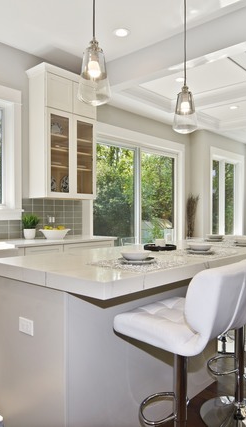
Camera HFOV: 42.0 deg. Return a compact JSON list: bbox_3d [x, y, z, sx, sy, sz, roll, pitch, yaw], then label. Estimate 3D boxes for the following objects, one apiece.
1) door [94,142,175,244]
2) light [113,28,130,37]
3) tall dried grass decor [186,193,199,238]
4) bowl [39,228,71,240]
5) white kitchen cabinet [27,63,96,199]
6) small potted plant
[{"bbox_3d":[0.277,0.090,5.269,1.980,2.270,0.120,0,0,-45],"label":"door"},{"bbox_3d":[-0.016,-1.900,3.370,0.180,0.030,0.180,0,0,0],"label":"light"},{"bbox_3d":[1.285,0.420,5.920,0.260,1.600,0.260,0,0,-45],"label":"tall dried grass decor"},{"bbox_3d":[-0.799,0.249,3.790,0.370,0.120,0.350,0,0,0],"label":"bowl"},{"bbox_3d":[-0.715,-0.924,3.917,0.750,1.490,0.360,0,0,-45],"label":"white kitchen cabinet"},{"bbox_3d":[-1.080,0.152,3.740,0.200,0.285,0.200,0,0,-45],"label":"small potted plant"}]

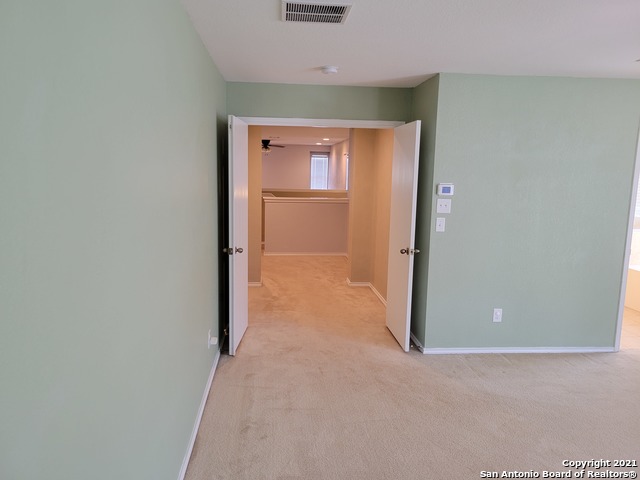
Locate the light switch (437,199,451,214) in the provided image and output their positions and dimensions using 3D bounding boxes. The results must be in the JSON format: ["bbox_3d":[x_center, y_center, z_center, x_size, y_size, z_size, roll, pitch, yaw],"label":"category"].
[{"bbox_3d":[1.066,-0.287,4.124,0.116,0.117,0.012,0,8,-5],"label":"light switch"}]

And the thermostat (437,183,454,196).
[{"bbox_3d":[1.073,-0.425,4.096,0.130,0.090,0.030,0,8,-5],"label":"thermostat"}]

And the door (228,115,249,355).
[{"bbox_3d":[-0.737,-0.057,4.404,0.040,2.030,0.730,1,8,1],"label":"door"}]

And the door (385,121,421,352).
[{"bbox_3d":[0.773,-0.048,4.544,0.040,2.030,0.730,0,8,-6],"label":"door"}]

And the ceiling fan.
[{"bbox_3d":[-1.475,-2.577,13.246,1.280,0.360,1.280,0,8,-5],"label":"ceiling fan"}]

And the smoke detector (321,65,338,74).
[{"bbox_3d":[0.076,-1.365,3.861,0.130,0.042,0.130,0,8,-5],"label":"smoke detector"}]

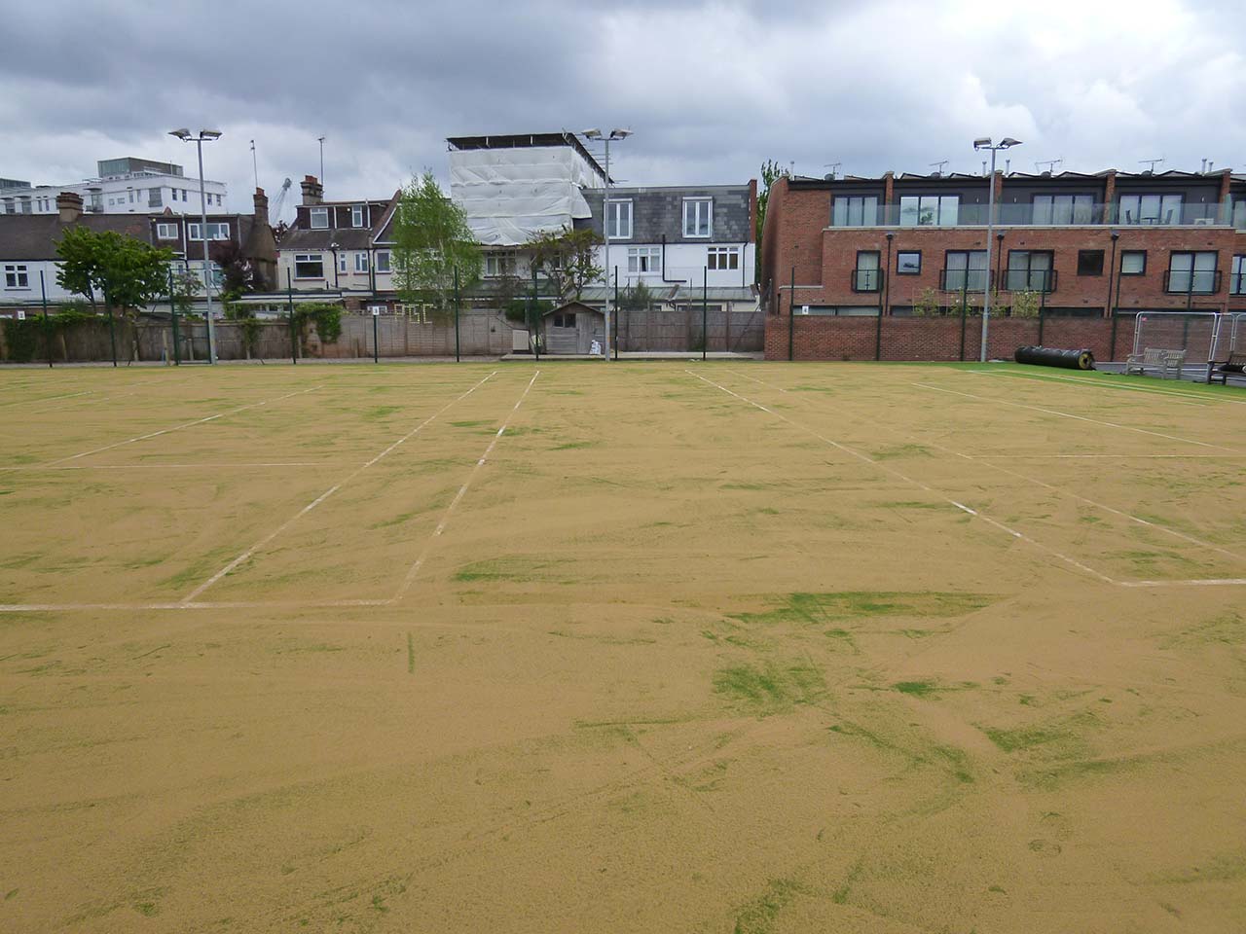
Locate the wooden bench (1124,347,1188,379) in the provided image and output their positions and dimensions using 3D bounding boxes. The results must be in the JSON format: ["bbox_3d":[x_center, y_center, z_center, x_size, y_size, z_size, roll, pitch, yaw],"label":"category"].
[{"bbox_3d":[15.942,-3.167,25.890,0.620,0.900,1.750,-1,10,-3],"label":"wooden bench"}]

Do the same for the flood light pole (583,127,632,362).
[{"bbox_3d":[-0.608,-8.600,33.864,1.930,8.853,0.800,-1,10,-3],"label":"flood light pole"}]

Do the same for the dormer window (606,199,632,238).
[{"bbox_3d":[-0.254,-12.912,45.041,1.500,2.011,0.450,1,10,5],"label":"dormer window"}]

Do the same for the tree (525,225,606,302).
[{"bbox_3d":[-2.745,-8.409,41.165,3.700,5.943,3.500,0,10,3],"label":"tree"}]

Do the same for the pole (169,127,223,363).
[{"bbox_3d":[-15.992,-8.370,33.037,2.000,8.710,0.800,-1,10,-3],"label":"pole"}]

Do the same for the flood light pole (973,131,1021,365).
[{"bbox_3d":[14.480,-8.463,33.949,1.900,8.533,0.800,-1,10,-3],"label":"flood light pole"}]

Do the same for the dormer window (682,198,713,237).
[{"bbox_3d":[3.869,-12.913,44.737,1.550,2.021,0.450,1,10,5],"label":"dormer window"}]

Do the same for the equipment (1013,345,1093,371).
[{"bbox_3d":[15.603,-4.034,31.440,0.680,0.680,4.200,-1,10,-3],"label":"equipment"}]

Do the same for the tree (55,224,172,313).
[{"bbox_3d":[-23.272,-8.068,39.699,4.800,5.812,4.700,0,10,3],"label":"tree"}]

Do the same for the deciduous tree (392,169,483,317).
[{"bbox_3d":[-8.489,-9.199,39.501,3.900,8.086,3.800,0,10,3],"label":"deciduous tree"}]

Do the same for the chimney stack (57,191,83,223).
[{"bbox_3d":[-30.857,-14.475,48.214,0.850,1.729,0.900,1,10,8],"label":"chimney stack"}]

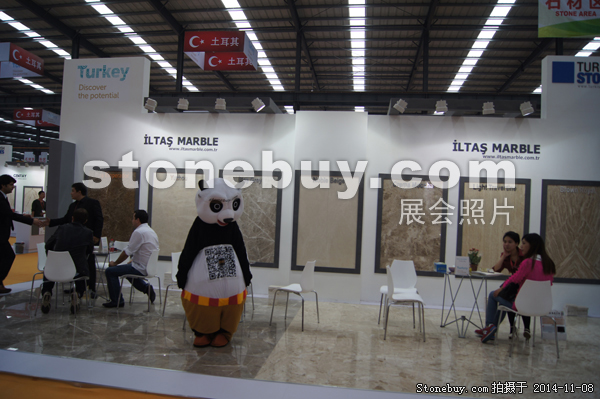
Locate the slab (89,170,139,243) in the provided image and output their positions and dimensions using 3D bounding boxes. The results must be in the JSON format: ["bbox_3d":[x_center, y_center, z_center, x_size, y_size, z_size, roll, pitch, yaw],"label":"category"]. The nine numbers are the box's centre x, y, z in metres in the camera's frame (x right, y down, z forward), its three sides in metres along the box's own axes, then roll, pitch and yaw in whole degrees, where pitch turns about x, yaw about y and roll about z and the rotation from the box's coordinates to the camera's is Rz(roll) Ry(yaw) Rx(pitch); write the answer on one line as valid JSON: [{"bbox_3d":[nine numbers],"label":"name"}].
[{"bbox_3d":[-3.162,0.202,7.421,0.985,1.470,0.050,2,-1,7],"label":"slab"}]

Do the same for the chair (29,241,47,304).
[{"bbox_3d":[-3.304,0.986,6.133,0.490,0.790,0.500,3,-1,-2],"label":"chair"}]

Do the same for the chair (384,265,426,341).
[{"bbox_3d":[1.201,1.177,5.189,0.490,0.790,0.500,3,-1,4],"label":"chair"}]

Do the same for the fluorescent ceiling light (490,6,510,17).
[{"bbox_3d":[10.604,-9.912,23.743,0.880,0.080,1.300,2,-1,9],"label":"fluorescent ceiling light"}]

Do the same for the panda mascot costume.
[{"bbox_3d":[-0.896,0.629,4.744,0.770,1.720,0.620,3,-1,-24],"label":"panda mascot costume"}]

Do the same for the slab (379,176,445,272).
[{"bbox_3d":[1.697,0.388,6.853,0.985,1.470,0.050,2,-1,7],"label":"slab"}]

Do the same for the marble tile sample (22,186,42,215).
[{"bbox_3d":[-11.924,0.236,20.134,1.080,1.600,0.060,2,-1,6],"label":"marble tile sample"}]

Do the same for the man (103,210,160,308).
[{"bbox_3d":[-2.296,0.836,6.192,0.750,1.280,0.510,2,-1,2],"label":"man"}]

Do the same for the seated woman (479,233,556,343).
[{"bbox_3d":[2.343,1.018,4.987,0.520,1.220,0.780,3,-1,-35],"label":"seated woman"}]

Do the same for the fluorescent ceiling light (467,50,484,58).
[{"bbox_3d":[11.270,-9.315,28.823,0.880,0.080,1.300,2,-1,9],"label":"fluorescent ceiling light"}]

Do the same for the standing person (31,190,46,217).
[{"bbox_3d":[-7.558,0.571,13.026,0.320,1.660,0.500,2,-1,43],"label":"standing person"}]

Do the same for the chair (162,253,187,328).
[{"bbox_3d":[-1.419,1.081,5.673,0.490,0.790,0.480,2,0,10],"label":"chair"}]

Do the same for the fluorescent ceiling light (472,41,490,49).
[{"bbox_3d":[11.807,-10.083,29.248,0.960,0.080,1.380,2,-5,8],"label":"fluorescent ceiling light"}]

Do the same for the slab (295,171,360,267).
[{"bbox_3d":[0.408,0.335,6.739,0.985,1.470,0.050,2,-1,7],"label":"slab"}]

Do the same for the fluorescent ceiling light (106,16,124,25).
[{"bbox_3d":[-11.786,-11.434,28.720,0.960,0.080,1.380,2,-5,8],"label":"fluorescent ceiling light"}]

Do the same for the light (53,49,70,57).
[{"bbox_3d":[-18.321,-11.292,34.538,0.960,0.080,1.380,2,-5,8],"label":"light"}]

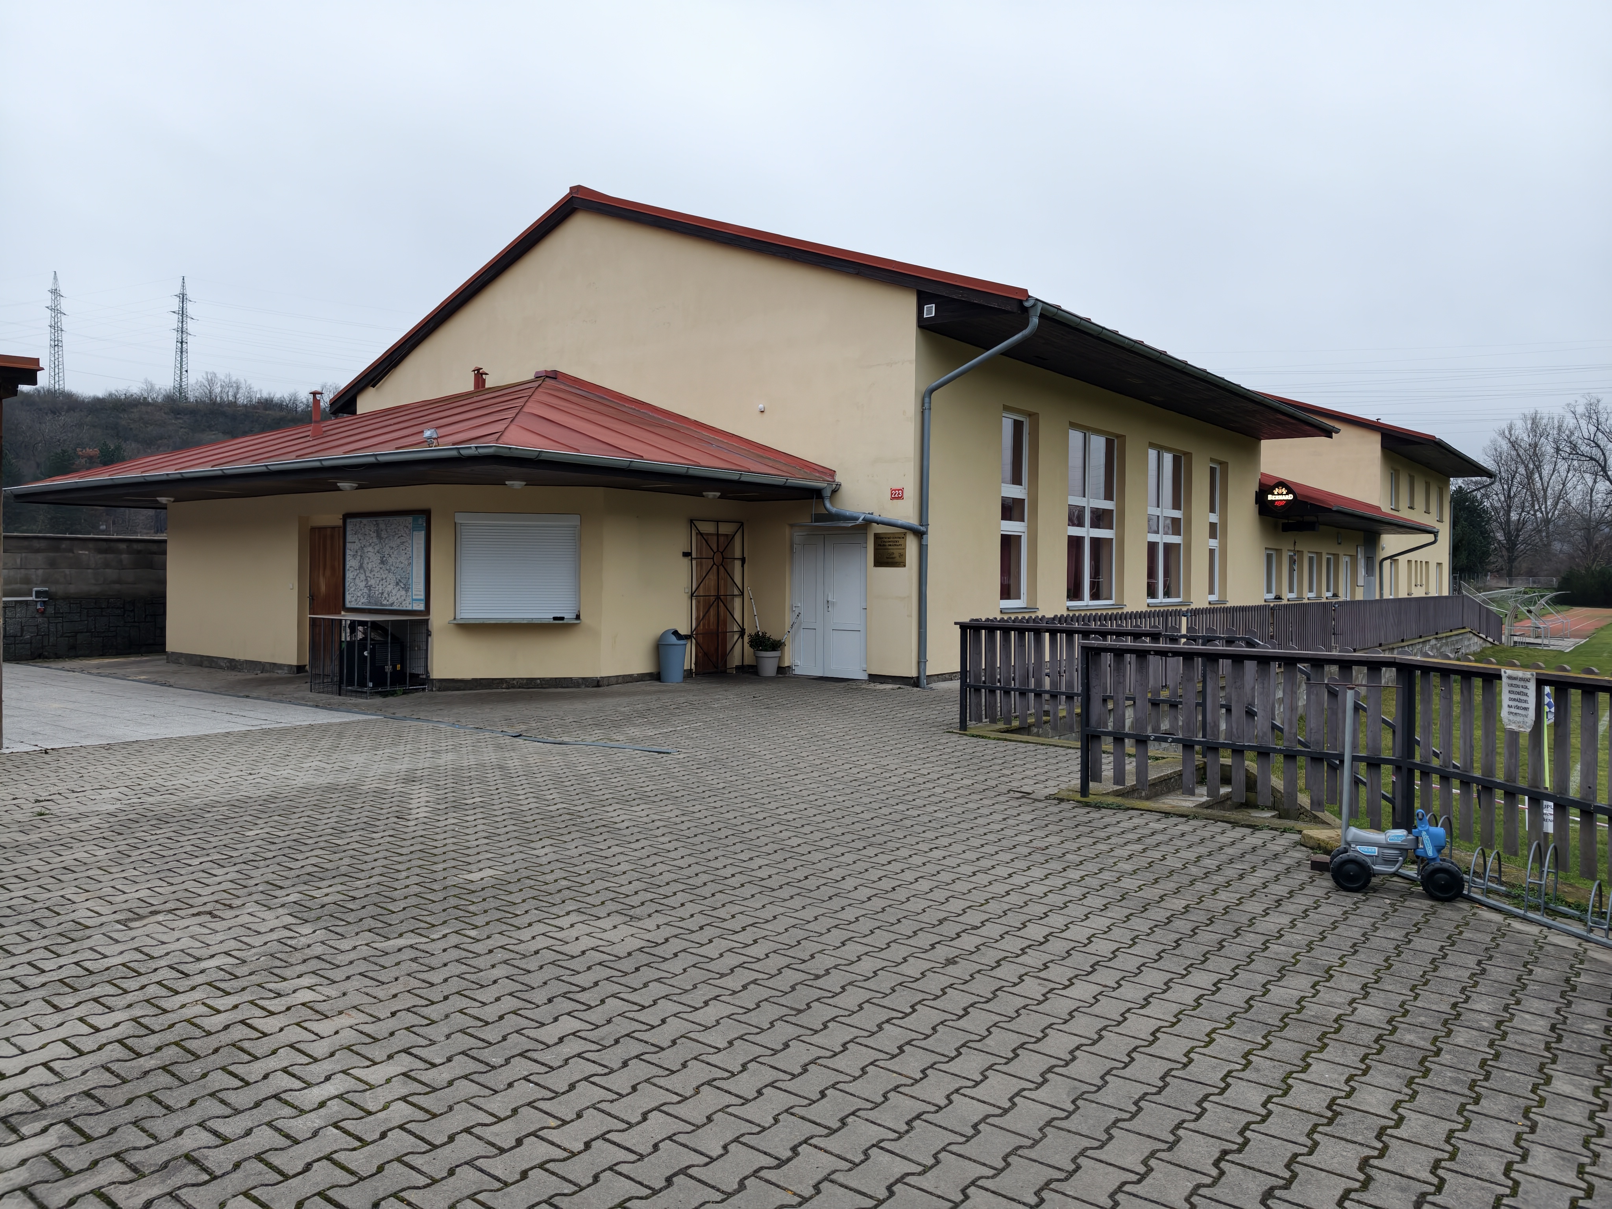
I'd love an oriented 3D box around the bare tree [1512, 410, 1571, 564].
[{"bbox_3d":[93.200,-14.080,142.000,7.600,21.300,7.600,1,2,33],"label":"bare tree"}]

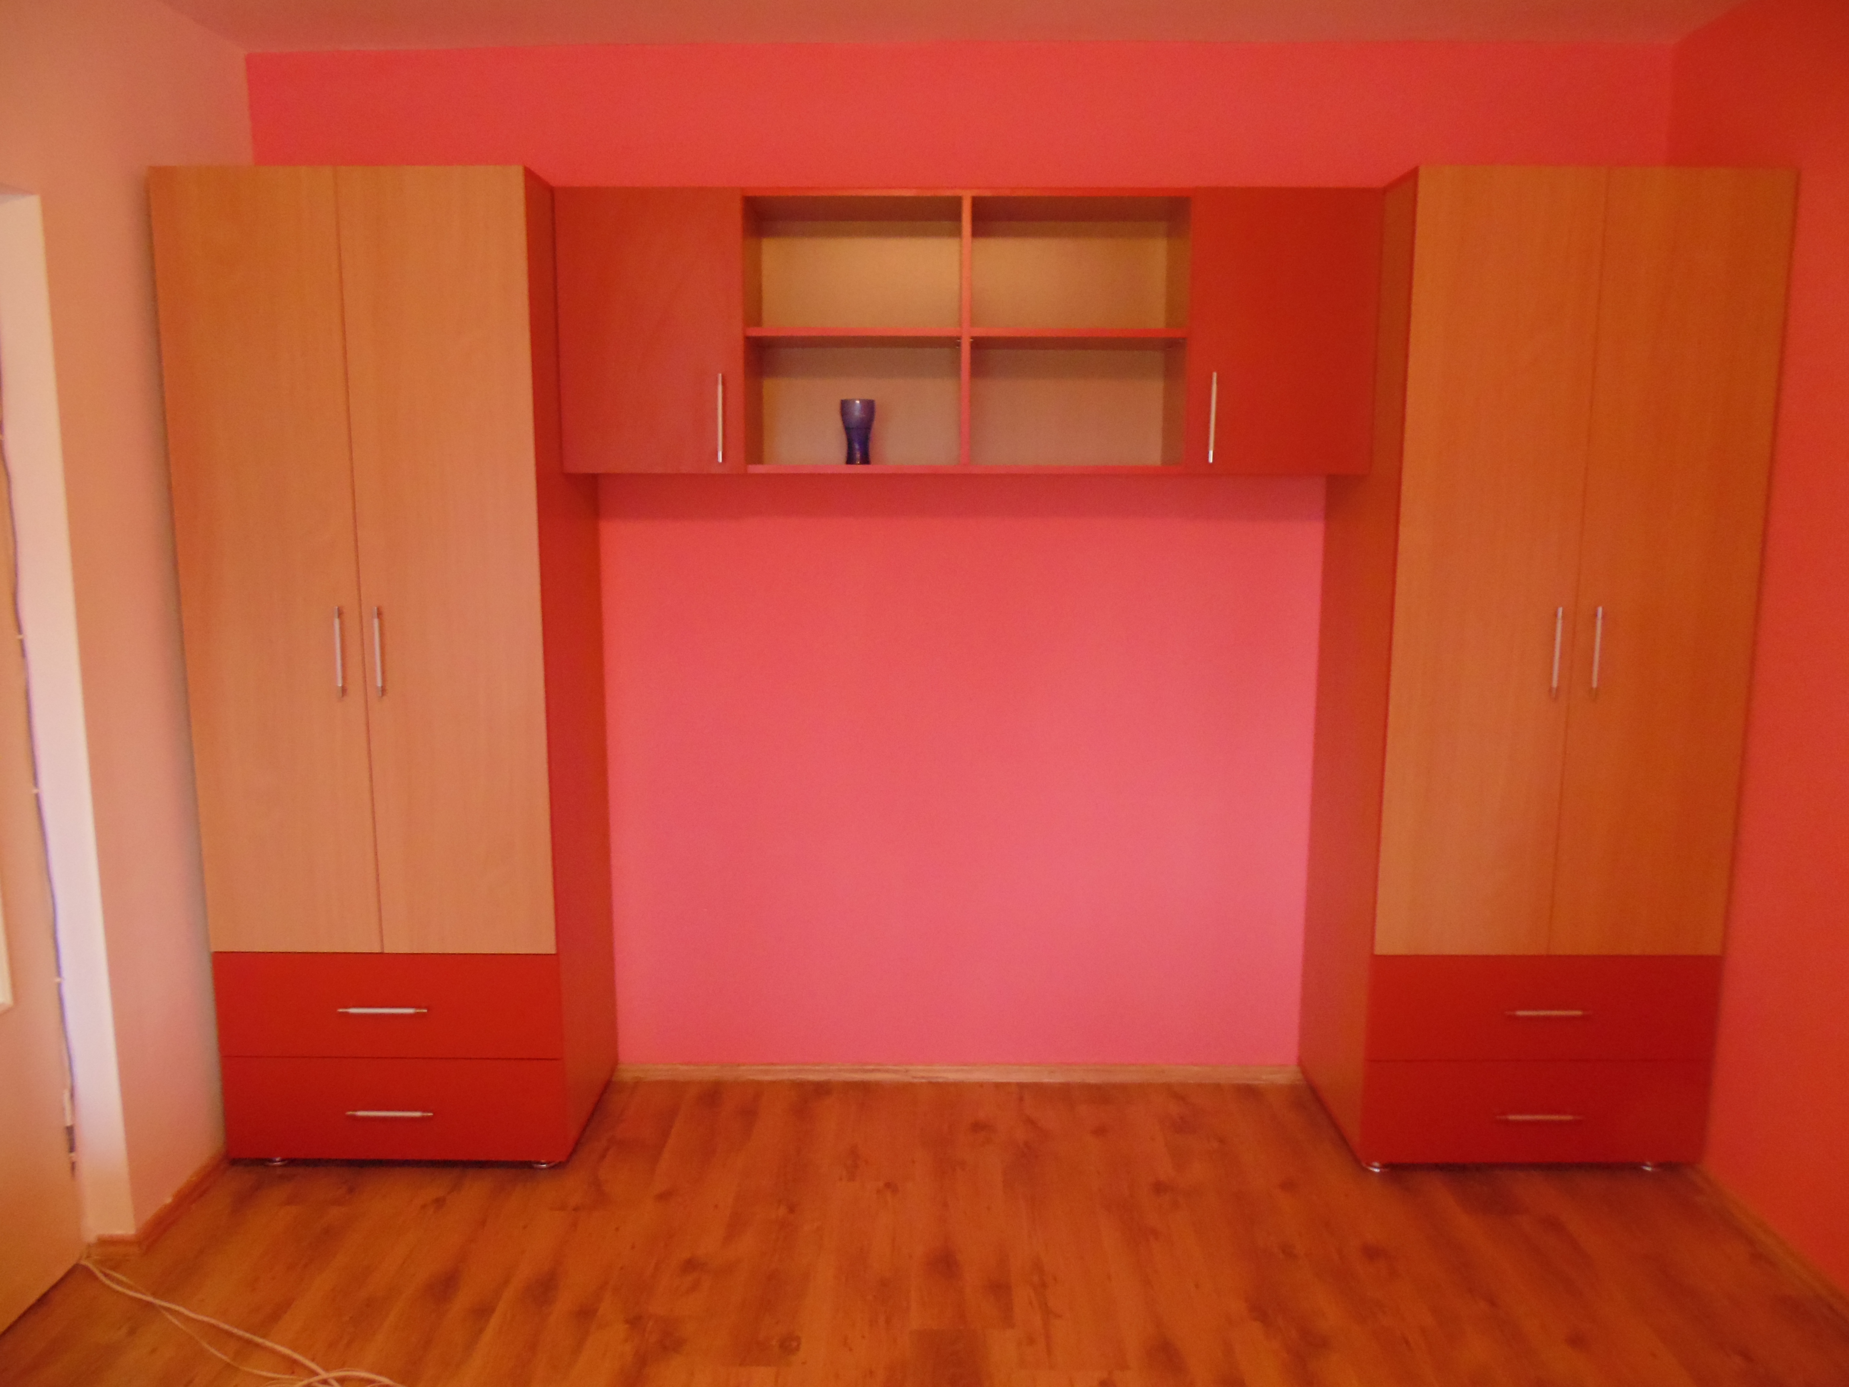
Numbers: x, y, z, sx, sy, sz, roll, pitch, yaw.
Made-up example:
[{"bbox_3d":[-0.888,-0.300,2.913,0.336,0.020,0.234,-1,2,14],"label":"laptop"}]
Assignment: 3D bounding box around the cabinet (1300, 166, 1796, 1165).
[{"bbox_3d":[1.350,-0.028,3.048,0.755,2.121,0.519,0,9,0],"label":"cabinet"}]

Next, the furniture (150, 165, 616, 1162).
[{"bbox_3d":[-1.166,-0.033,3.049,0.746,2.121,0.519,0,9,0],"label":"furniture"}]

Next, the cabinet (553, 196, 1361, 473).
[{"bbox_3d":[0.091,-0.798,3.028,1.765,0.600,0.329,0,9,0],"label":"cabinet"}]

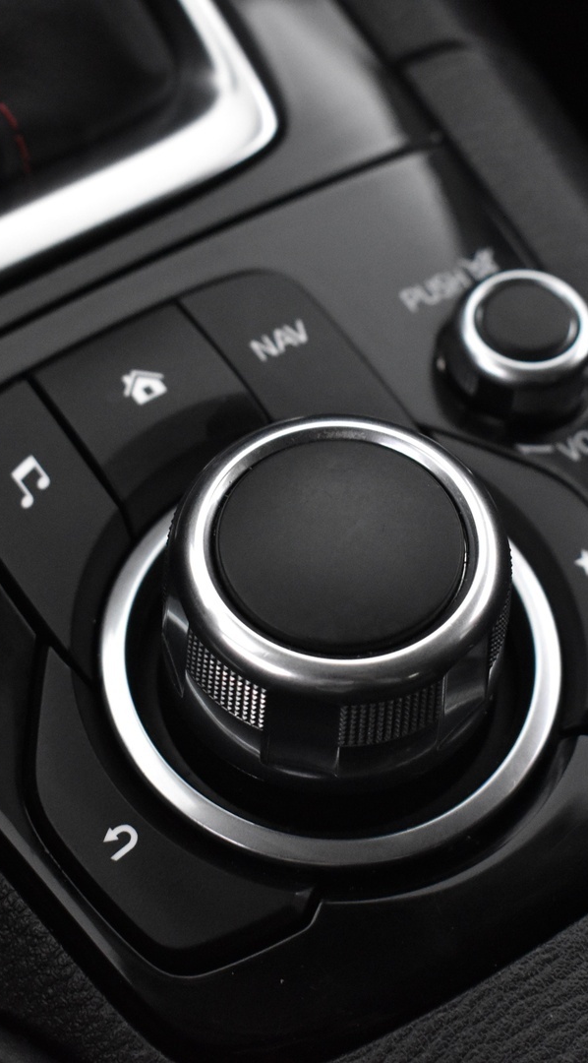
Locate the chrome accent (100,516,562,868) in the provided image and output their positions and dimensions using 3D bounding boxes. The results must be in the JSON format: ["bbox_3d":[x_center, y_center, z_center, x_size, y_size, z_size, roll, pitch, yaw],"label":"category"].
[{"bbox_3d":[0.005,0.015,0.286,0.057,0.003,0.057,1,60,-2],"label":"chrome accent"}]

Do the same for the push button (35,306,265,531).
[{"bbox_3d":[-0.018,-0.015,0.304,0.025,0.004,0.028,-28,65,-17],"label":"push button"}]

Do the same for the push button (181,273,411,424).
[{"bbox_3d":[0.001,-0.021,0.308,0.018,0.004,0.035,-28,65,-17],"label":"push button"}]

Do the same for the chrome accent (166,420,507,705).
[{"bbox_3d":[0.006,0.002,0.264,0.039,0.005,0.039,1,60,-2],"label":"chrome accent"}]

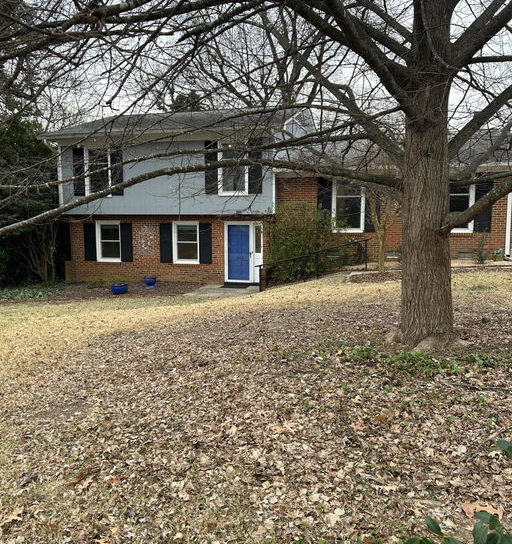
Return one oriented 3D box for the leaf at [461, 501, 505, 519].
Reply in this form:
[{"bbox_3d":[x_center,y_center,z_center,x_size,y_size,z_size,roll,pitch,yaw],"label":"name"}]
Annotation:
[{"bbox_3d":[1.162,1.211,2.626,0.205,0.030,0.110,2,6,18],"label":"leaf"}]

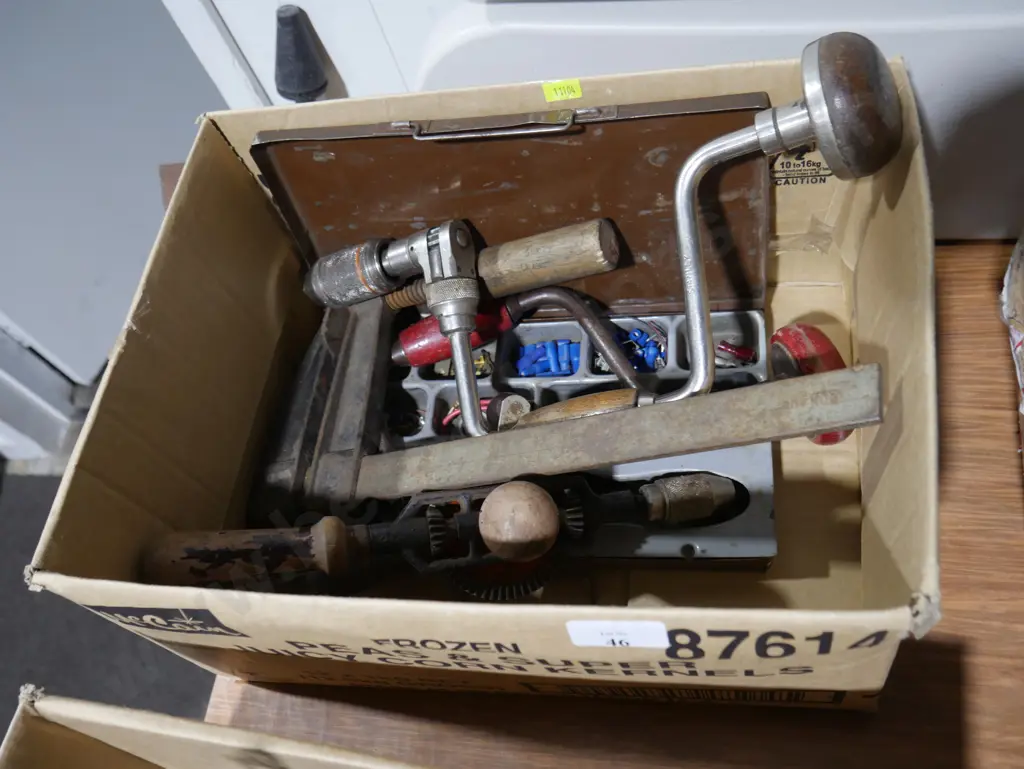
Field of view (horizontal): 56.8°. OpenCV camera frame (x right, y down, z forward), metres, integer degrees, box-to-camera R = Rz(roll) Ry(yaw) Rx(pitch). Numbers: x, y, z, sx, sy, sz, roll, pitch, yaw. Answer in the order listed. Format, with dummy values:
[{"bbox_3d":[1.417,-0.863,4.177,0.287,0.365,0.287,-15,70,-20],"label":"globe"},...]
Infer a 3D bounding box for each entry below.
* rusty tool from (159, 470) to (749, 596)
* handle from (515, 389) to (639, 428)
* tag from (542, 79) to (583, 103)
[{"bbox_3d":[-0.035,0.079,0.530,0.340,0.118,0.080,-6,78,-5],"label":"rusty tool"},{"bbox_3d":[0.037,0.020,0.546,0.090,0.029,0.029,-15,57,21],"label":"handle"},{"bbox_3d":[0.029,-0.167,0.542,0.022,0.013,0.001,-1,60,15],"label":"tag"}]

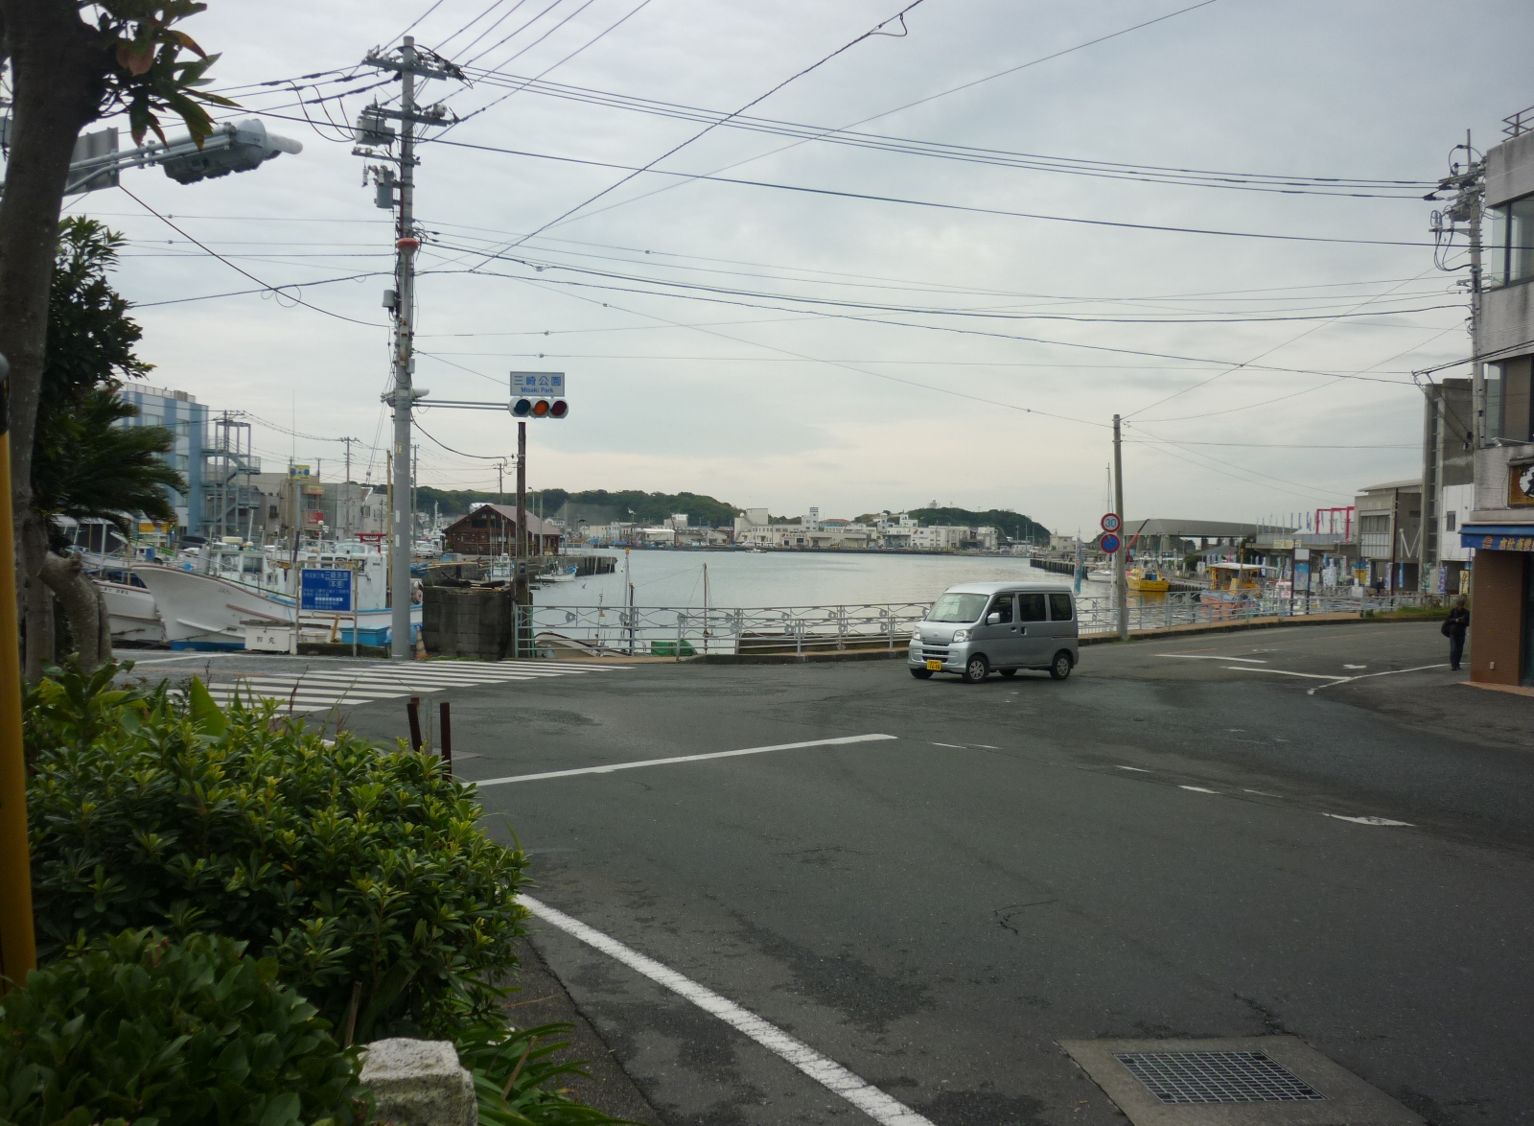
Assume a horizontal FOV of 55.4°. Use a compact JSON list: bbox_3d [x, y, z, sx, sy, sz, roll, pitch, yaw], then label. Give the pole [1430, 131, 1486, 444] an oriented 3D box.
[{"bbox_3d":[19.189,-4.454,39.345,1.100,14.124,2.000,-1,2,-38],"label":"pole"}]

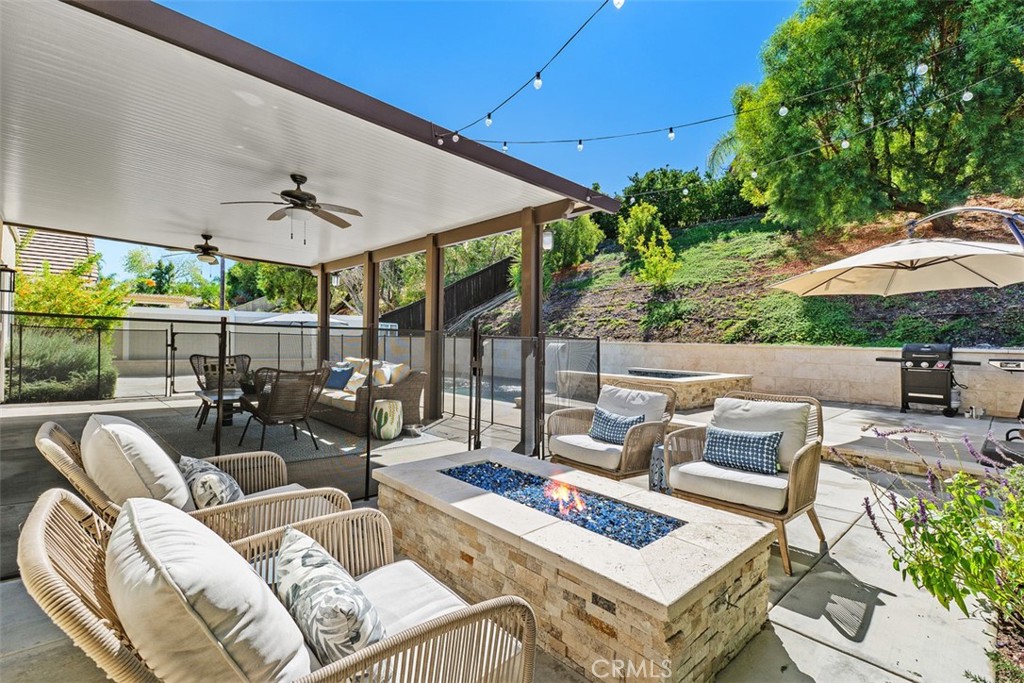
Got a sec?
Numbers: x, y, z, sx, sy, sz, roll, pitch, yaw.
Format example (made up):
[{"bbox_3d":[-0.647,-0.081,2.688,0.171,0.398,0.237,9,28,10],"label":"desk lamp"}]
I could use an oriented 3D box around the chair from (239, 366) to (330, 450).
[{"bbox_3d":[-2.560,0.727,5.090,0.770,0.870,0.720,-1,2,-40],"label":"chair"}]

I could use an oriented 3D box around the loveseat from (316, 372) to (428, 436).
[{"bbox_3d":[-2.200,0.738,6.570,0.920,0.780,2.000,-1,2,-44],"label":"loveseat"}]

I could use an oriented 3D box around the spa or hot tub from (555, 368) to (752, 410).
[{"bbox_3d":[2.500,0.786,8.220,2.200,0.430,2.500,-1,2,-41],"label":"spa or hot tub"}]

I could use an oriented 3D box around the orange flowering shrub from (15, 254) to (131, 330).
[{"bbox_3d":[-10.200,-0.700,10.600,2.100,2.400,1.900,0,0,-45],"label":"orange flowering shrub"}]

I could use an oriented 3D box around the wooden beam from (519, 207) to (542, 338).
[{"bbox_3d":[0.213,-0.122,4.850,0.170,2.612,0.170,-1,2,-44],"label":"wooden beam"}]

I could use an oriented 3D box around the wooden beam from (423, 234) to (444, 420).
[{"bbox_3d":[-1.093,-0.173,6.380,0.170,2.625,0.170,-1,2,-44],"label":"wooden beam"}]

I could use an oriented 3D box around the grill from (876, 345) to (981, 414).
[{"bbox_3d":[6.350,0.529,7.000,0.550,1.050,1.150,-1,2,-45],"label":"grill"}]

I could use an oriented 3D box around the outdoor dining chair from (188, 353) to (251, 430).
[{"bbox_3d":[-4.270,0.673,6.680,0.770,0.880,0.720,-1,2,-44],"label":"outdoor dining chair"}]

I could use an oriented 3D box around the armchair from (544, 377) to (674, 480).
[{"bbox_3d":[0.790,0.801,3.660,0.760,0.830,0.740,-1,2,-40],"label":"armchair"}]

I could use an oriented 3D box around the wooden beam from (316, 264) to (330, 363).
[{"bbox_3d":[-3.790,-0.246,9.150,0.170,2.604,0.170,-1,2,-44],"label":"wooden beam"}]

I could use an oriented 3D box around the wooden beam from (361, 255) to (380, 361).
[{"bbox_3d":[-2.393,-0.209,7.750,0.170,2.613,0.170,-1,2,-44],"label":"wooden beam"}]

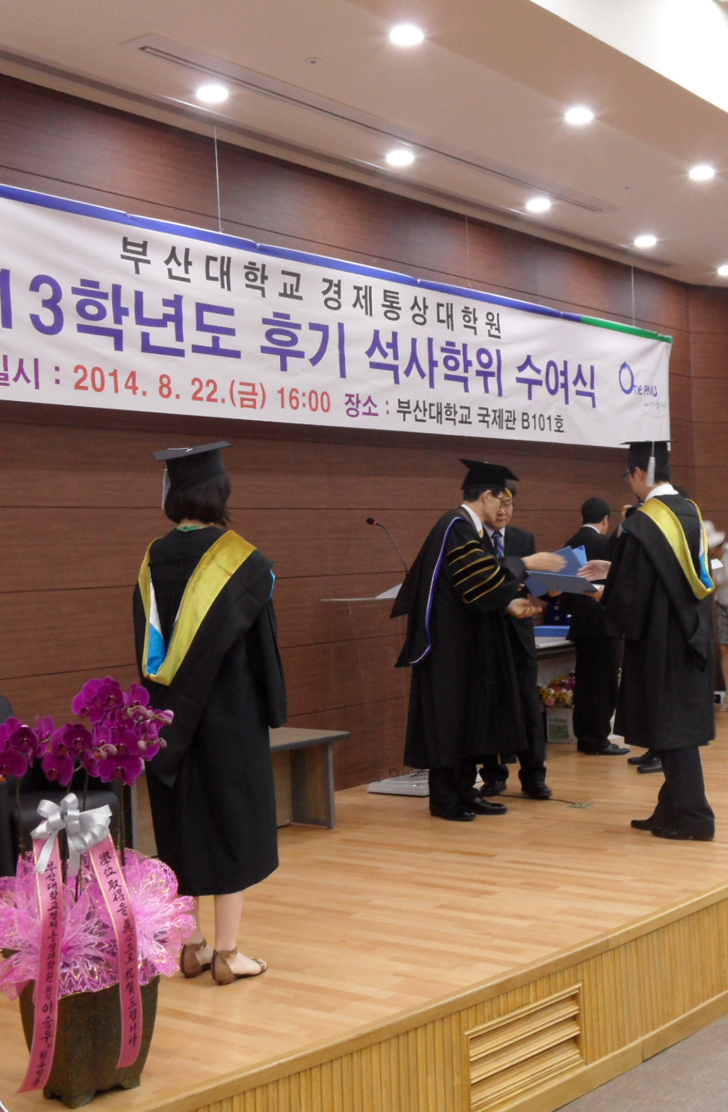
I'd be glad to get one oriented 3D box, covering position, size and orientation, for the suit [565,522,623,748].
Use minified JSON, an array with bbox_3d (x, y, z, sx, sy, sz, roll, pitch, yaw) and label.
[{"bbox_3d":[1.478,0.516,8.720,0.360,1.420,0.500,-2,0,-32],"label":"suit"}]

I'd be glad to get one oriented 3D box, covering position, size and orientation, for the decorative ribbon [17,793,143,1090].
[{"bbox_3d":[-0.683,0.919,3.300,0.270,0.690,0.160,-2,0,-18],"label":"decorative ribbon"}]

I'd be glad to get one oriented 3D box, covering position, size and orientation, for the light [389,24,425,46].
[{"bbox_3d":[0.183,-2.189,5.770,0.155,0.040,0.155,-2,0,0],"label":"light"}]

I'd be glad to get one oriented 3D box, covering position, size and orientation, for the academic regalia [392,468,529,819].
[{"bbox_3d":[0.491,0.398,6.845,0.640,1.720,0.600,-2,0,15],"label":"academic regalia"}]

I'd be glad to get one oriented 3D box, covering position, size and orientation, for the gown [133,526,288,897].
[{"bbox_3d":[-0.487,0.494,4.345,0.500,1.150,0.360,-1,1,38],"label":"gown"}]

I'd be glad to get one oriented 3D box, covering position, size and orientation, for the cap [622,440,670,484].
[{"bbox_3d":[1.294,-0.428,6.250,0.260,0.180,0.250,-2,0,25],"label":"cap"}]

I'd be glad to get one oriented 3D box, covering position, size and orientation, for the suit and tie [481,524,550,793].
[{"bbox_3d":[0.769,0.542,7.250,0.510,1.400,0.360,-2,0,-24],"label":"suit and tie"}]

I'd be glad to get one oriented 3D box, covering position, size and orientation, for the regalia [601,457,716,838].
[{"bbox_3d":[1.332,0.394,6.171,0.500,1.720,0.560,-1,1,32],"label":"regalia"}]

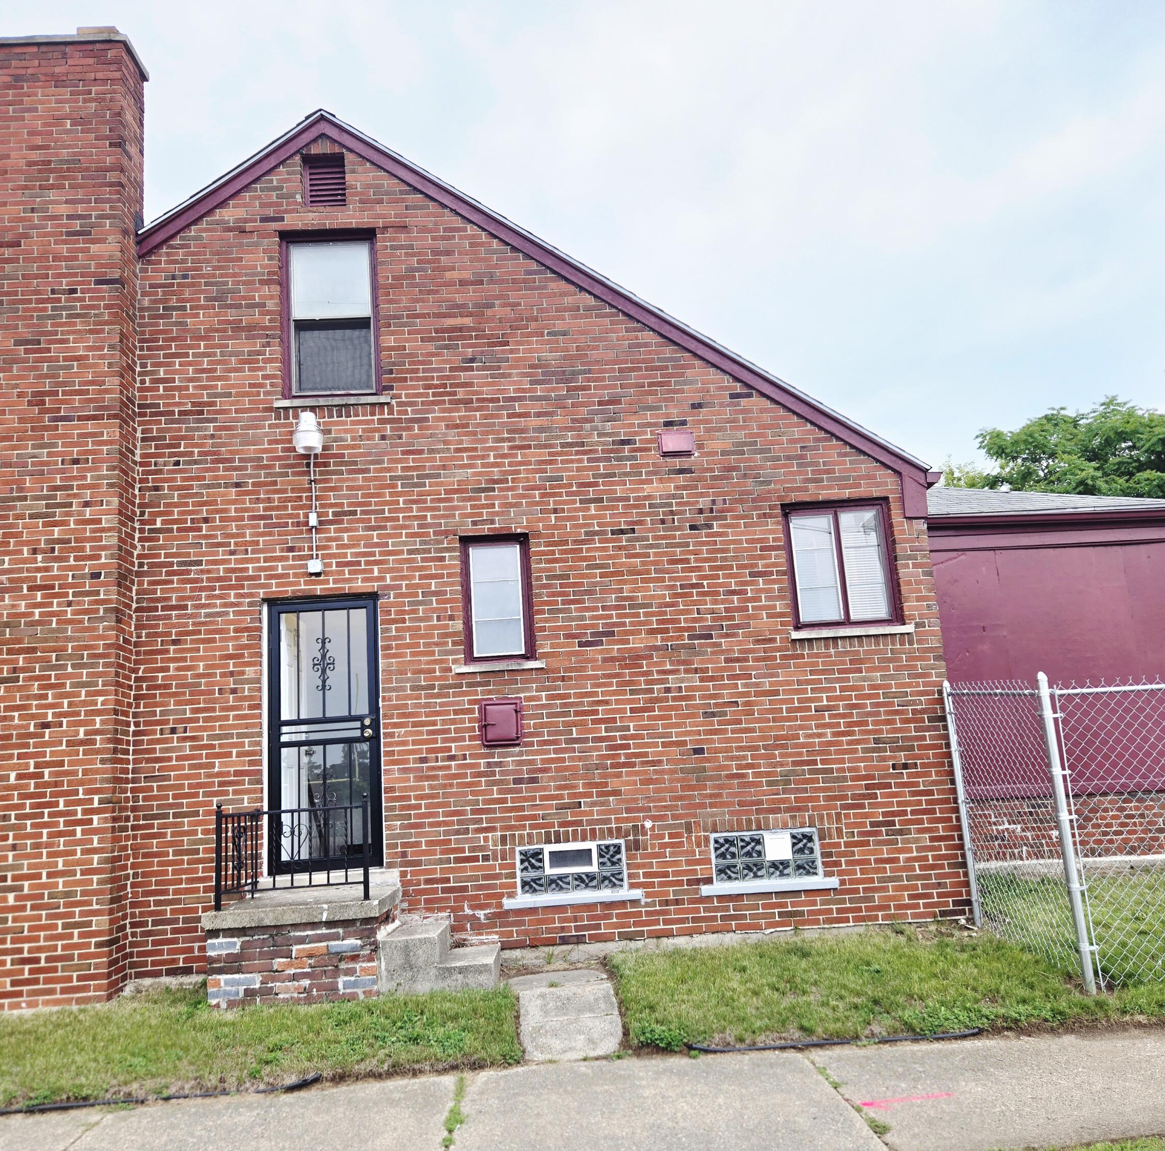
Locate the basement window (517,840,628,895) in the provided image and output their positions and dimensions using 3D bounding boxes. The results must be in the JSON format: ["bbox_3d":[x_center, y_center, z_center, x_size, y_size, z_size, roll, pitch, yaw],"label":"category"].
[{"bbox_3d":[-0.078,2.234,7.779,0.819,0.373,0.100,-3,-11,-3],"label":"basement window"}]

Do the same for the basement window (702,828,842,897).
[{"bbox_3d":[1.423,2.192,7.830,1.038,0.453,0.160,-3,-11,-3],"label":"basement window"}]

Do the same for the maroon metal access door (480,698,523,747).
[{"bbox_3d":[-0.623,1.140,7.916,0.311,0.374,0.070,-3,-11,-3],"label":"maroon metal access door"}]

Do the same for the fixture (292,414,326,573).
[{"bbox_3d":[-2.164,-0.671,8.066,0.237,1.306,0.280,-3,-11,-3],"label":"fixture"}]

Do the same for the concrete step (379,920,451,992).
[{"bbox_3d":[-1.165,2.693,7.208,0.378,0.373,0.750,-3,-11,-3],"label":"concrete step"}]

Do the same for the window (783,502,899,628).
[{"bbox_3d":[2.103,-0.073,8.304,0.879,1.007,0.120,-3,-11,-3],"label":"window"}]

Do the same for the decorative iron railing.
[{"bbox_3d":[-1.967,1.933,7.264,1.030,0.694,0.835,-3,-11,-3],"label":"decorative iron railing"}]

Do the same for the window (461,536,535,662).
[{"bbox_3d":[-0.672,0.196,8.154,0.544,1.010,0.120,-3,-11,-3],"label":"window"}]

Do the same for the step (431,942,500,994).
[{"bbox_3d":[-0.788,2.770,7.206,0.366,0.174,0.750,-3,-11,-3],"label":"step"}]

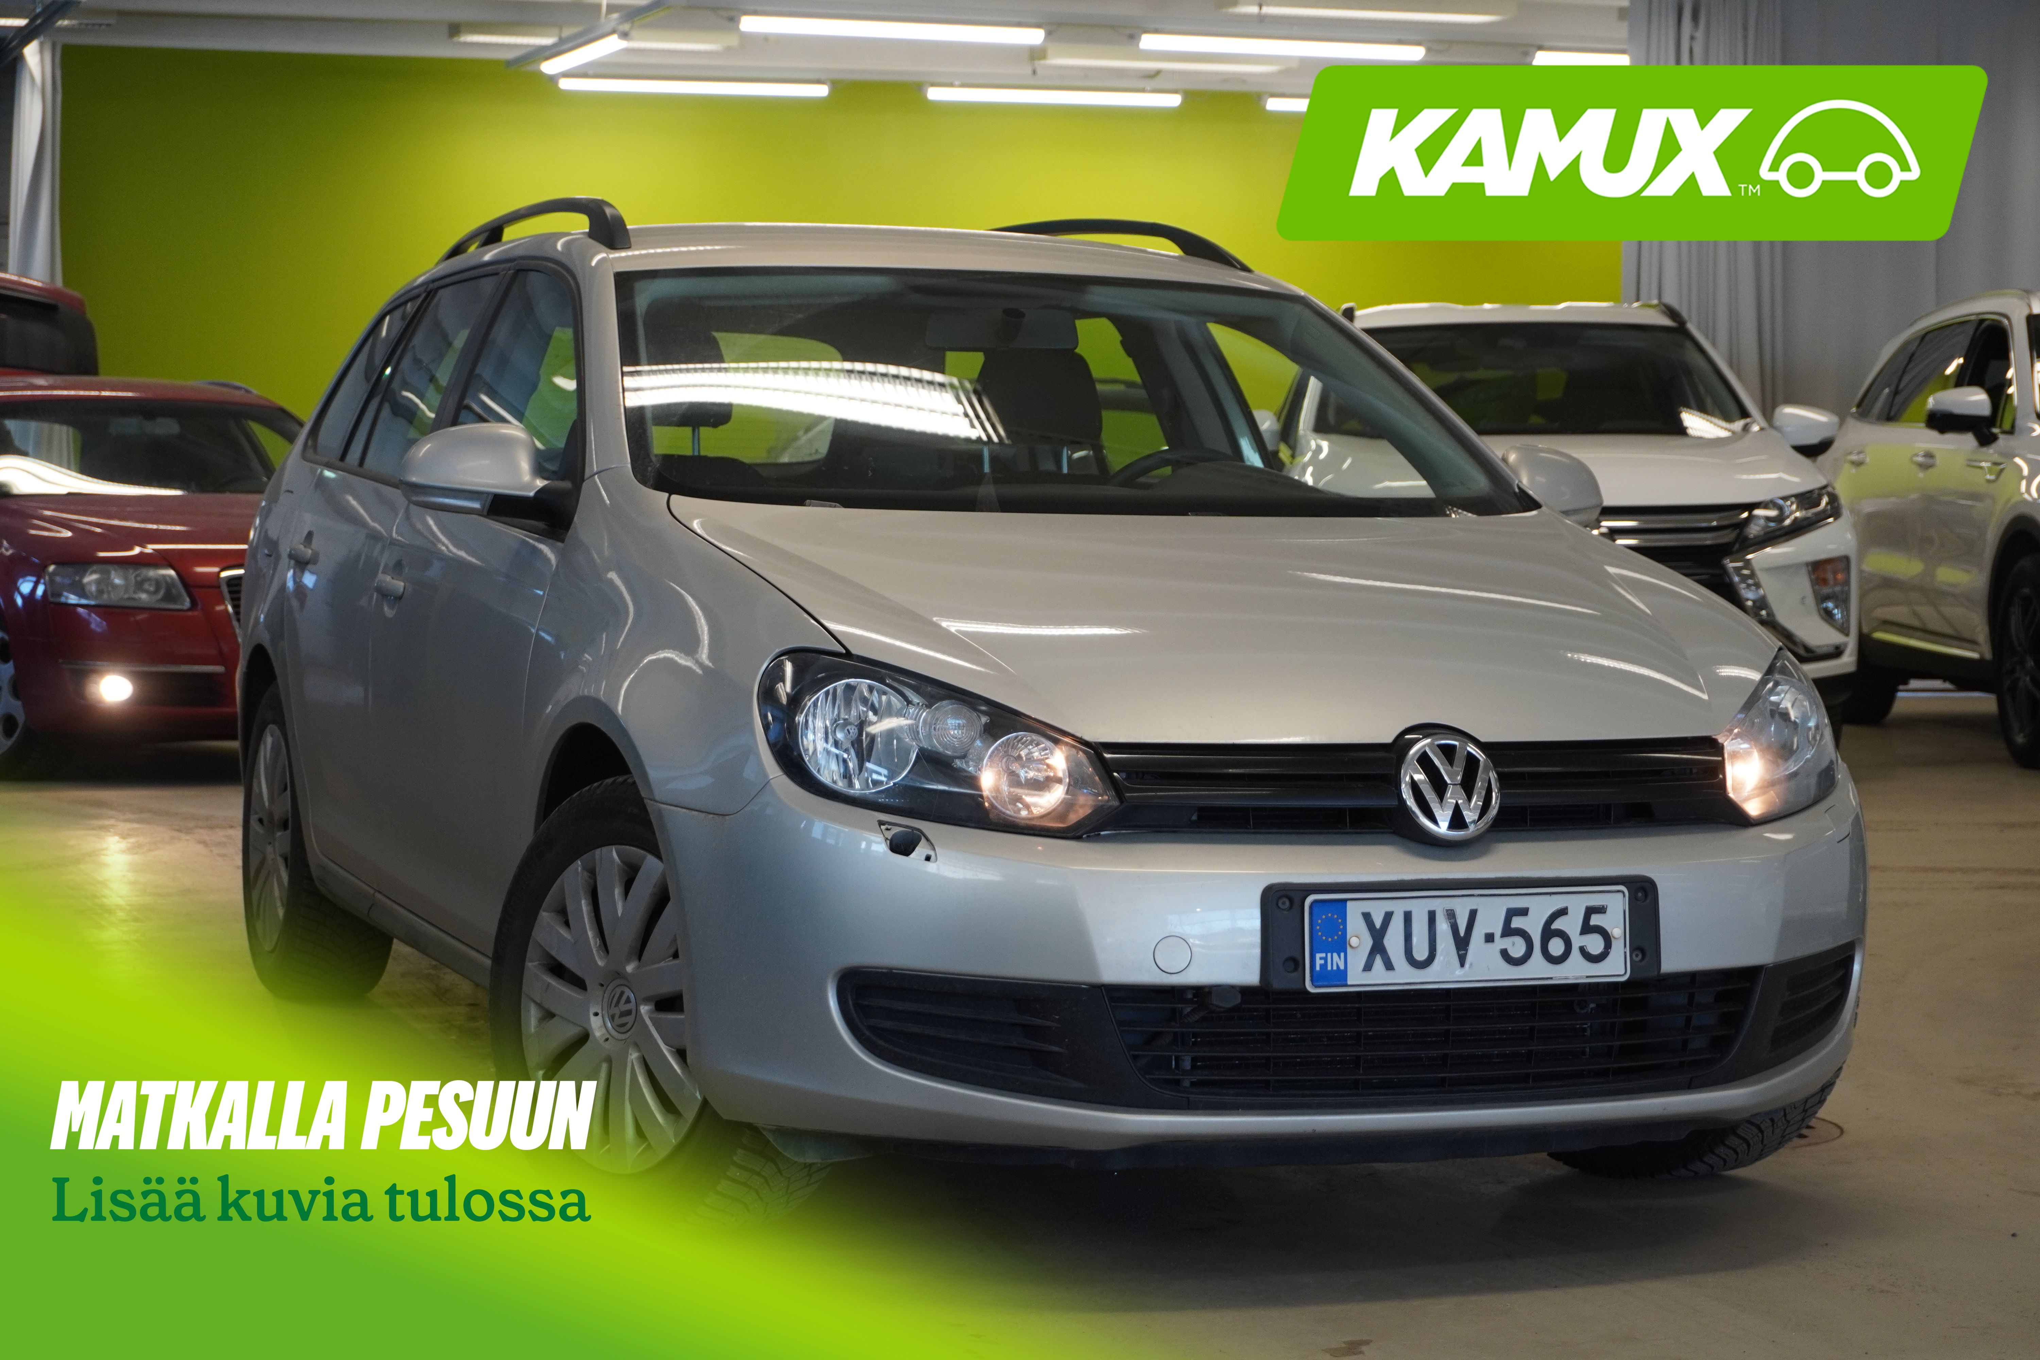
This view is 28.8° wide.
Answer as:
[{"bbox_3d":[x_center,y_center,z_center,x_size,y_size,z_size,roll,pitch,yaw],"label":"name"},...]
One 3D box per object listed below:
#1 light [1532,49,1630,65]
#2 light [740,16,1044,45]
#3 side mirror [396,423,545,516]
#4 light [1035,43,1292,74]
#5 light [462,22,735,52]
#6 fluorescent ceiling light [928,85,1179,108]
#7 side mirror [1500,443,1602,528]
[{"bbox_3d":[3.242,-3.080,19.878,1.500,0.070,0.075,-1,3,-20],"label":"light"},{"bbox_3d":[-0.628,-3.158,19.300,1.500,0.070,0.080,0,3,-12],"label":"light"},{"bbox_3d":[-0.818,-0.315,5.945,0.200,0.135,0.120,0,3,-21],"label":"side mirror"},{"bbox_3d":[0.836,-3.526,22.500,1.530,0.090,0.220,0,3,-12],"label":"light"},{"bbox_3d":[-2.336,-3.546,21.900,1.530,0.090,0.220,0,3,-12],"label":"light"},{"bbox_3d":[0.200,-3.316,22.600,1.500,0.065,0.080,0,3,-12],"label":"fluorescent ceiling light"},{"bbox_3d":[0.856,-0.323,6.597,0.200,0.135,0.120,0,3,-21],"label":"side mirror"}]

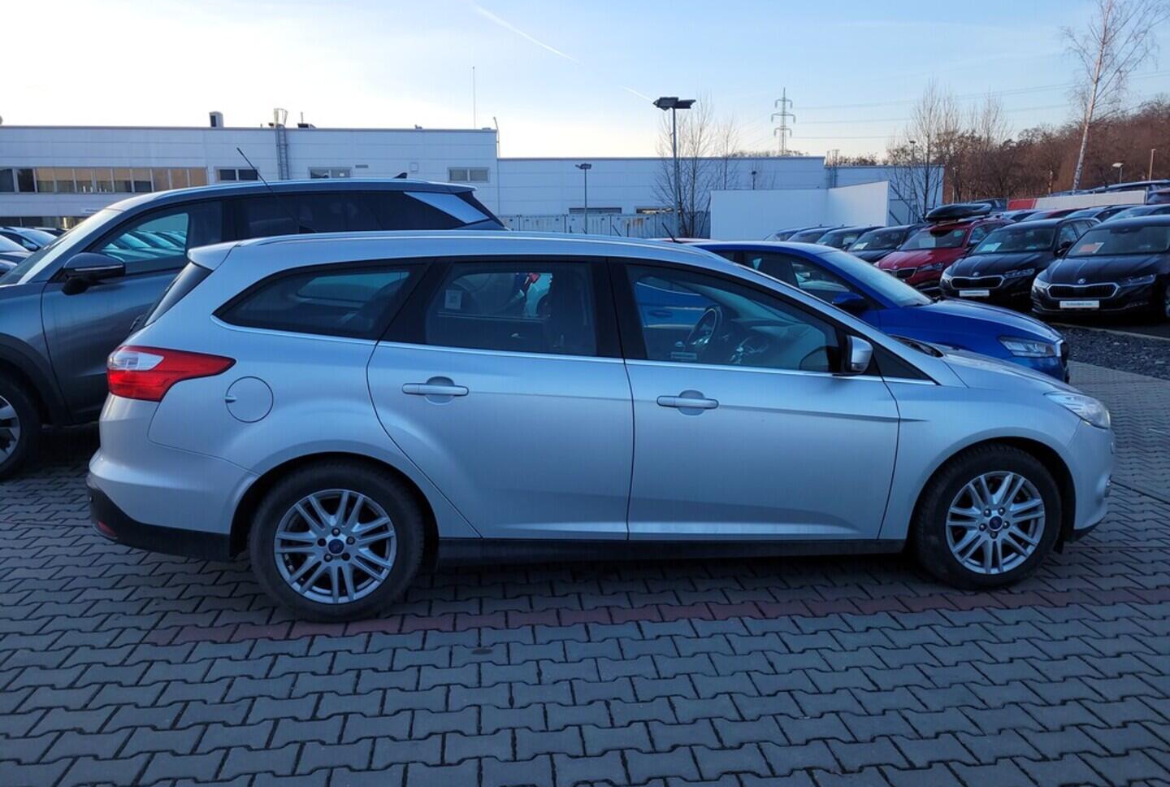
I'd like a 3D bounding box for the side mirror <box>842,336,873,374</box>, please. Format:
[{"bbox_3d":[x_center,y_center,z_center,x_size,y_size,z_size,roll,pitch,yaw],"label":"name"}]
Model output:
[{"bbox_3d":[1.037,-0.150,3.384,0.105,0.153,0.190,-1,10,-8],"label":"side mirror"}]

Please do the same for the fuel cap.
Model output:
[{"bbox_3d":[-1.202,0.023,3.137,0.166,0.170,0.030,0,10,-2],"label":"fuel cap"}]

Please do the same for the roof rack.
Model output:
[{"bbox_3d":[8.391,-4.047,19.700,1.930,0.380,0.790,-13,16,-38],"label":"roof rack"}]

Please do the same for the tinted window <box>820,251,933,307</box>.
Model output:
[{"bbox_3d":[2.258,-0.884,6.863,0.854,0.170,1.380,30,16,8],"label":"tinted window"}]

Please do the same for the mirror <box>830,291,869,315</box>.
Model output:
[{"bbox_3d":[1.822,-0.623,6.050,0.200,0.160,0.210,2,11,15],"label":"mirror"}]

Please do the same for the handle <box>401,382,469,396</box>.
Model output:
[{"bbox_3d":[-0.543,-0.017,3.190,0.235,0.052,0.055,-1,10,-8],"label":"handle"}]

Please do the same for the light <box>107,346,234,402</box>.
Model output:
[{"bbox_3d":[-1.528,-0.085,3.227,0.530,0.205,0.290,-1,10,-8],"label":"light"}]

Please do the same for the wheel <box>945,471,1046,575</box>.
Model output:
[{"bbox_3d":[1.688,0.523,3.708,0.444,0.444,0.180,-1,10,-8],"label":"wheel"}]

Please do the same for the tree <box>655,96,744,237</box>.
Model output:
[{"bbox_3d":[5.355,-9.852,41.161,4.180,7.990,3.800,0,10,0],"label":"tree"}]

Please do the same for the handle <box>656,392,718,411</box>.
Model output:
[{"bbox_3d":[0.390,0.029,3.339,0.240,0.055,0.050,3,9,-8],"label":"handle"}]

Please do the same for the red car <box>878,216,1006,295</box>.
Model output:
[{"bbox_3d":[8.025,-2.966,19.295,4.340,1.570,1.830,-14,13,-39],"label":"red car"}]

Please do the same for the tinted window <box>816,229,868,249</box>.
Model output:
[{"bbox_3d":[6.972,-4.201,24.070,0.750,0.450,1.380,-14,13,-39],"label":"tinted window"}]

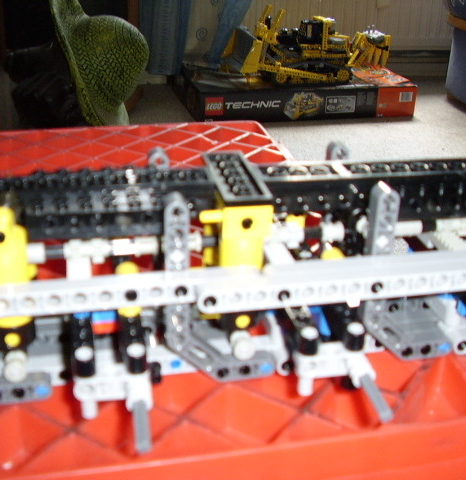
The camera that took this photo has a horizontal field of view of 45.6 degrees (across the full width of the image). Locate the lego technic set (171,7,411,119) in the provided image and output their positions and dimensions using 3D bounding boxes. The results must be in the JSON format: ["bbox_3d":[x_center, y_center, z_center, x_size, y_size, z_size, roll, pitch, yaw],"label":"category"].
[{"bbox_3d":[0.163,-0.517,1.560,0.580,0.268,0.401,-4,26,-11],"label":"lego technic set"}]

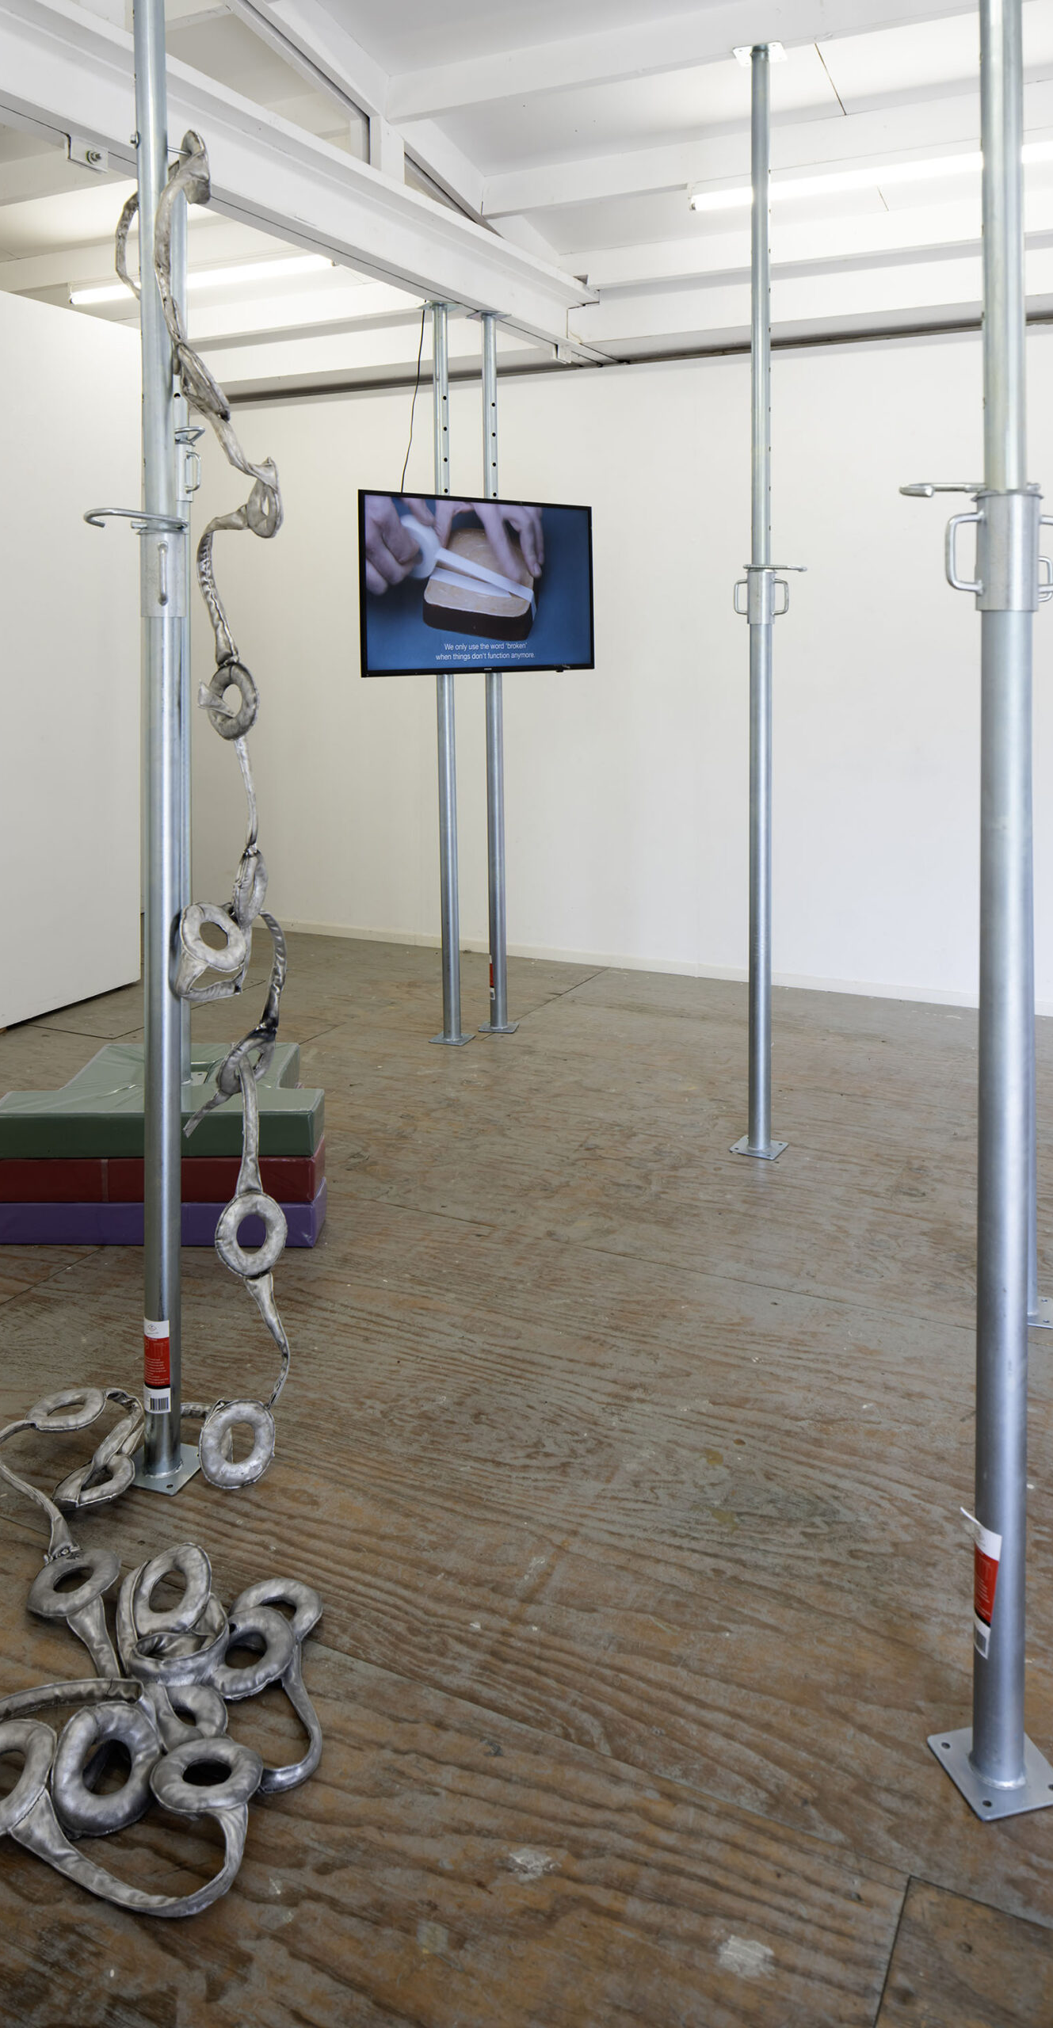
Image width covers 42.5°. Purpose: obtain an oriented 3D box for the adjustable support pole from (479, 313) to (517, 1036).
[{"bbox_3d":[-0.106,-1.134,4.500,0.130,2.390,0.130,-1,1,12],"label":"adjustable support pole"}]

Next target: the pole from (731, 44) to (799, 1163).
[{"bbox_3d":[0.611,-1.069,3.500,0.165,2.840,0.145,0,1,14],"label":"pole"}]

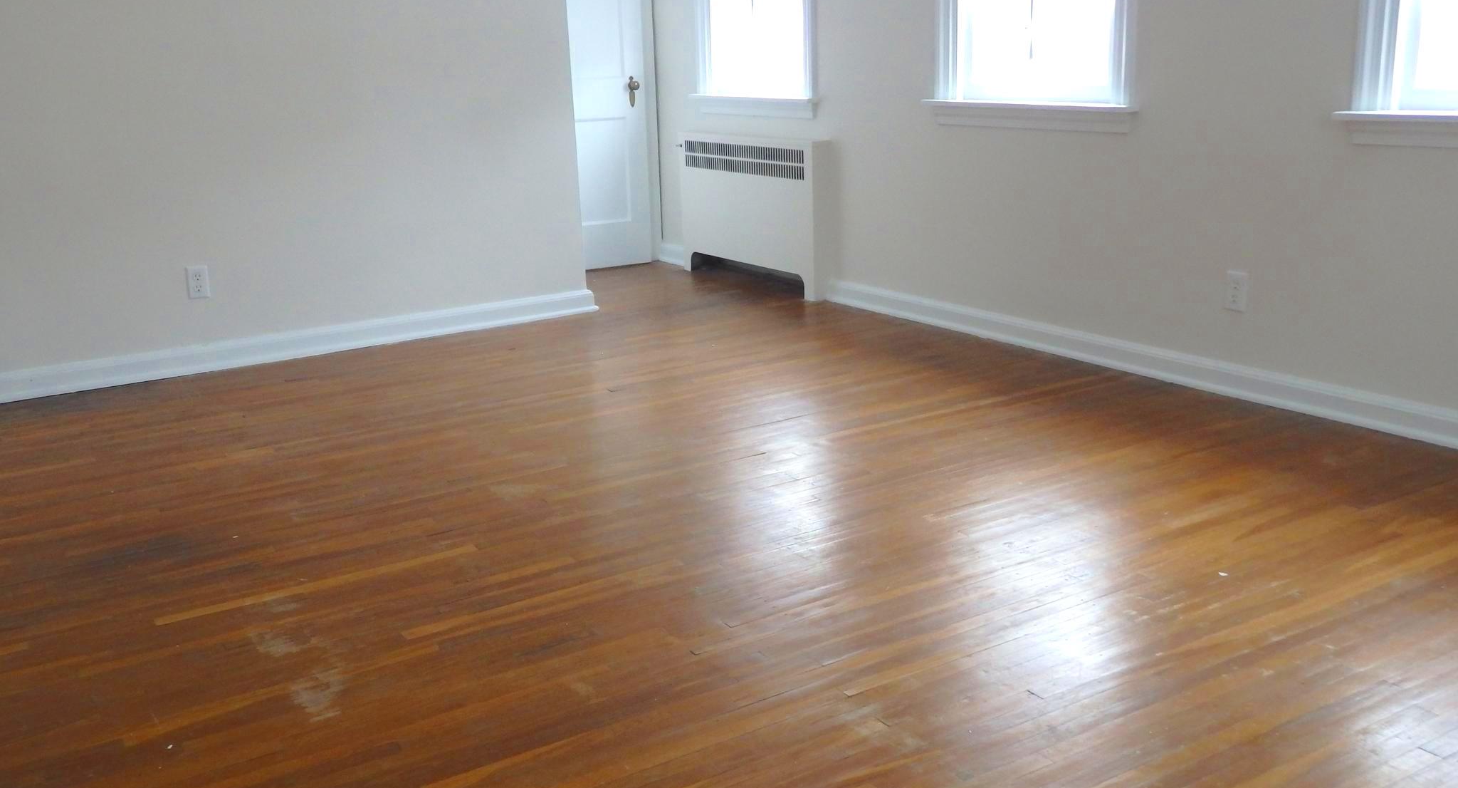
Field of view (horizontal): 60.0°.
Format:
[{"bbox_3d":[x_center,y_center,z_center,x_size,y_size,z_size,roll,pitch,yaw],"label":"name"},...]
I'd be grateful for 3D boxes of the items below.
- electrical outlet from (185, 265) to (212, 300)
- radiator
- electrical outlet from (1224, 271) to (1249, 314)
[{"bbox_3d":[-1.873,-0.392,4.466,0.071,0.115,0.012,-11,18,-31],"label":"electrical outlet"},{"bbox_3d":[0.108,-0.828,5.722,0.106,0.662,1.066,-11,18,-31],"label":"radiator"},{"bbox_3d":[1.480,-0.297,3.696,0.012,0.115,0.071,-11,18,-31],"label":"electrical outlet"}]

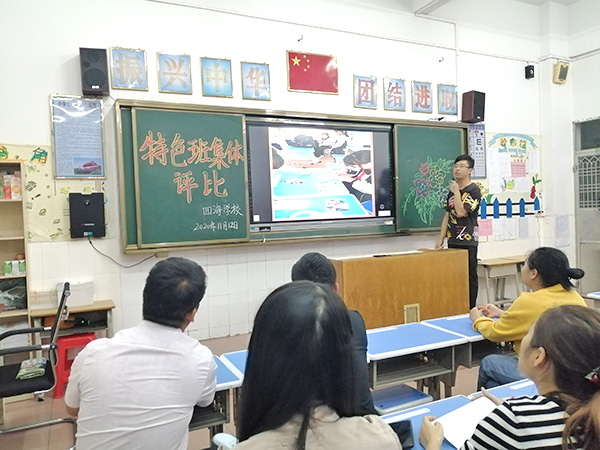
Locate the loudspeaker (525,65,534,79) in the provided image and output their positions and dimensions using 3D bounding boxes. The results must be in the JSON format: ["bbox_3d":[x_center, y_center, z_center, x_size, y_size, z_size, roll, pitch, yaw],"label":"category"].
[{"bbox_3d":[3.096,-2.056,6.069,0.100,0.170,0.080,-3,1,-25],"label":"loudspeaker"}]

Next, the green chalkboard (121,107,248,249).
[{"bbox_3d":[-1.030,-0.442,4.204,1.142,1.222,0.050,-3,1,-25],"label":"green chalkboard"}]

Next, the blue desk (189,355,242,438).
[{"bbox_3d":[-0.595,1.006,1.979,0.600,0.646,0.430,-3,2,-25],"label":"blue desk"}]

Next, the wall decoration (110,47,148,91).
[{"bbox_3d":[-1.522,-1.387,4.030,0.302,0.357,0.030,-3,1,-25],"label":"wall decoration"}]

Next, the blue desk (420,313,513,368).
[{"bbox_3d":[1.118,0.924,2.715,0.600,0.646,0.430,-3,2,-21],"label":"blue desk"}]

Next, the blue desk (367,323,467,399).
[{"bbox_3d":[0.531,0.948,2.418,0.610,0.690,0.420,-3,1,-21],"label":"blue desk"}]

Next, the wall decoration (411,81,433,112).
[{"bbox_3d":[1.472,-1.526,5.388,0.303,0.365,0.025,-3,2,-25],"label":"wall decoration"}]

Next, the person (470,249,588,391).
[{"bbox_3d":[1.236,0.678,2.507,0.540,1.140,0.820,-3,2,-23],"label":"person"}]

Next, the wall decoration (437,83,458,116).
[{"bbox_3d":[1.837,-1.544,5.559,0.303,0.365,0.025,-3,2,-25],"label":"wall decoration"}]

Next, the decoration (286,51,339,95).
[{"bbox_3d":[0.149,-1.607,4.767,0.600,0.425,0.025,-3,2,-25],"label":"decoration"}]

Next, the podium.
[{"bbox_3d":[0.771,0.644,3.675,1.192,0.820,0.460,-3,2,-25],"label":"podium"}]

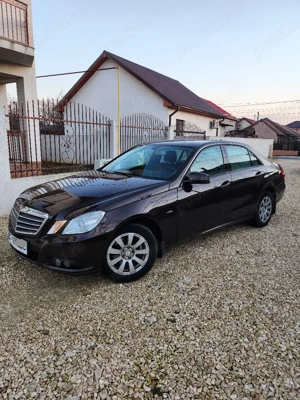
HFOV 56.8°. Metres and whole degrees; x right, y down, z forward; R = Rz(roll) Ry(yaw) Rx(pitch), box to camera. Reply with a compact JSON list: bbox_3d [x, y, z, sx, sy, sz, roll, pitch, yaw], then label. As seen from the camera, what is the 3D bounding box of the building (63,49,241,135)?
[{"bbox_3d":[0.496,-5.671,19.118,7.996,5.766,10.562,9,15,31],"label":"building"}]

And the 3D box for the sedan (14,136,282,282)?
[{"bbox_3d":[0.413,-0.216,4.372,4.870,1.470,1.920,-10,17,-41],"label":"sedan"}]

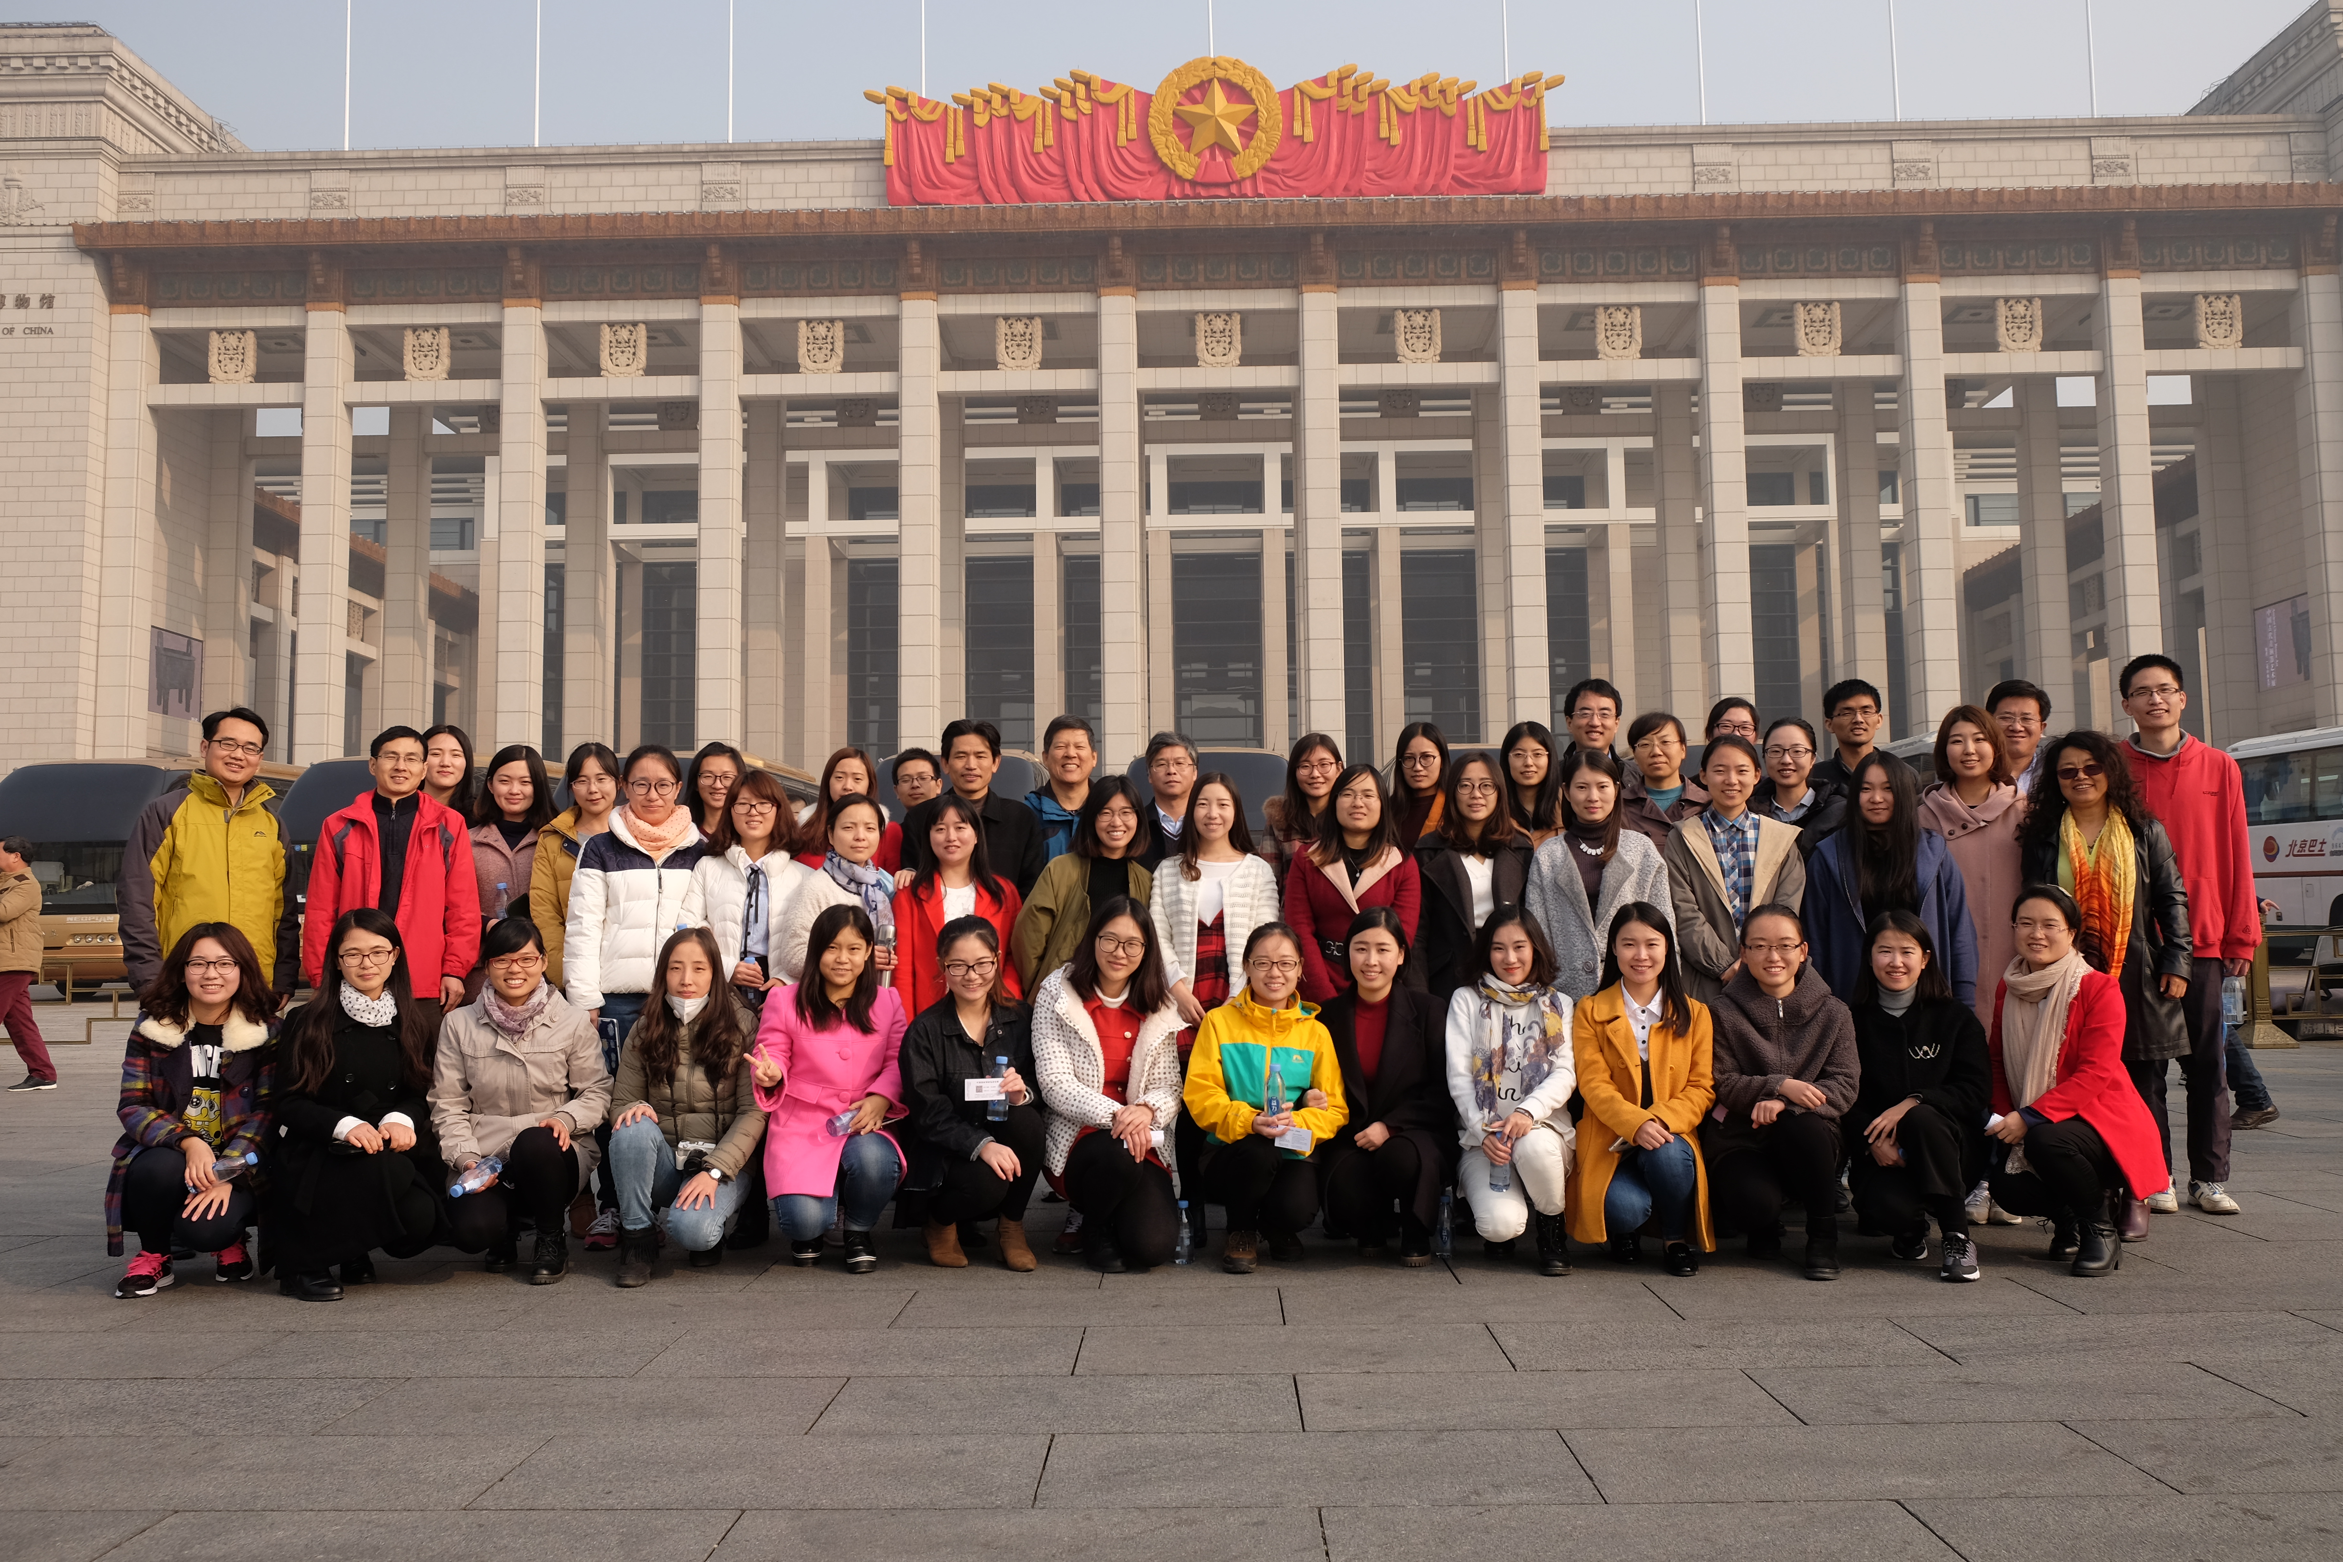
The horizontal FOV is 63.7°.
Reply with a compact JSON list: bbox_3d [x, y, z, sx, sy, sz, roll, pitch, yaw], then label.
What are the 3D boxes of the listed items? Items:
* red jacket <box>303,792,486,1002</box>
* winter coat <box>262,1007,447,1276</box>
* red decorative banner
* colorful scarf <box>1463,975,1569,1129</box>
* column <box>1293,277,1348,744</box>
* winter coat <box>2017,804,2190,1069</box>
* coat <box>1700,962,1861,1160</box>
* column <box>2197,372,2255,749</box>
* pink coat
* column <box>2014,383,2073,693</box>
[{"bbox_3d":[-2.846,0.407,6.873,0.610,0.760,0.310,0,-5,-14],"label":"red jacket"},{"bbox_3d":[-2.400,1.052,5.530,0.500,0.760,0.560,1,-5,-22],"label":"winter coat"},{"bbox_3d":[1.718,-26.388,76.686,28.000,6.080,1.000,-1,-5,1],"label":"red decorative banner"},{"bbox_3d":[1.024,0.810,5.600,0.320,0.480,0.240,-1,-5,0],"label":"colorful scarf"},{"bbox_3d":[7.000,-8.338,85.695,1.600,28.790,1.600,-1,-5,1],"label":"column"},{"bbox_3d":[2.847,0.480,5.750,0.470,0.760,0.330,-3,-6,25],"label":"winter coat"},{"bbox_3d":[1.760,0.816,5.440,0.420,0.550,0.420,-1,-5,7],"label":"coat"},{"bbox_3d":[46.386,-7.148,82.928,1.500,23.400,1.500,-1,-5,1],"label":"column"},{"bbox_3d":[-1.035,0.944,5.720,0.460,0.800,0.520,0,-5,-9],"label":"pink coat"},{"bbox_3d":[43.329,-8.073,94.061,1.600,28.790,1.600,-1,-5,1],"label":"column"}]

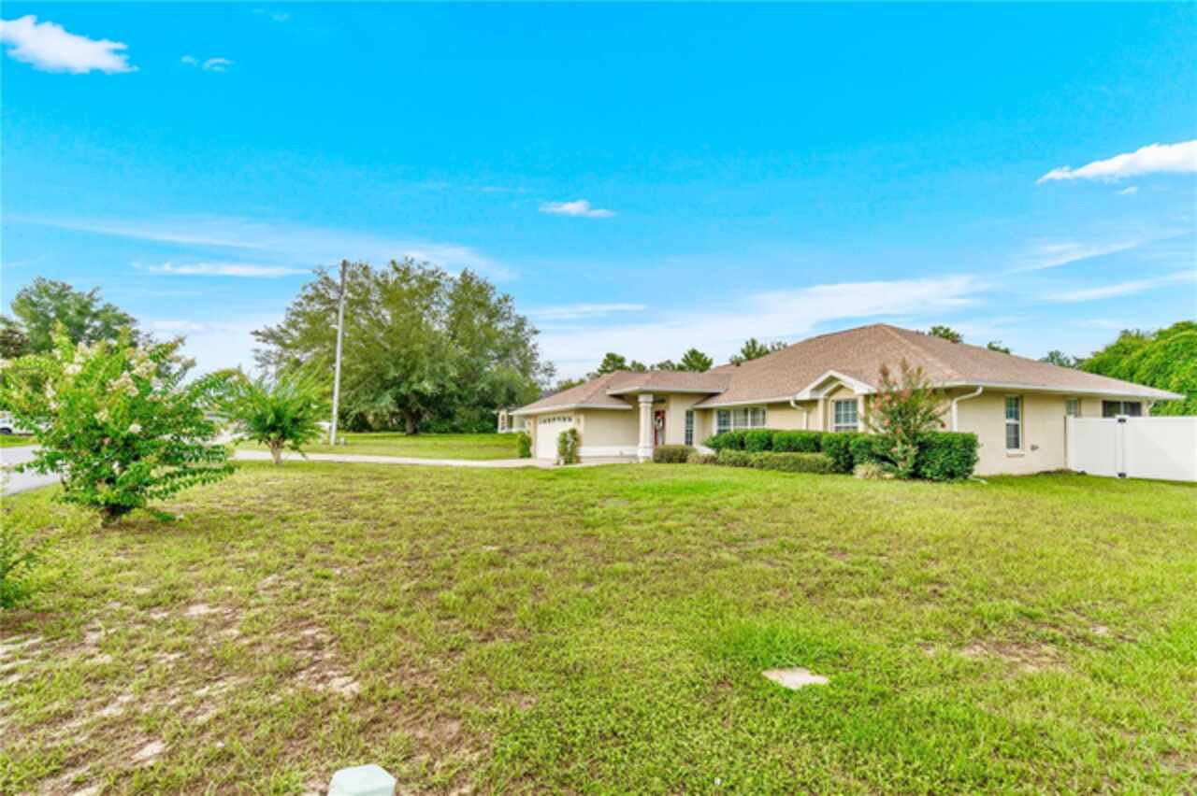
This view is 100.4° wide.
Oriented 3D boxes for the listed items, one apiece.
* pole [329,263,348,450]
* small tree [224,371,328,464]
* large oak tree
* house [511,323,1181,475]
[{"bbox_3d":[-15.805,-2.801,30.337,0.400,11.253,0.400,1,-3,0],"label":"pole"},{"bbox_3d":[-10.083,0.629,15.600,2.900,2.868,2.800,3,-5,-33],"label":"small tree"},{"bbox_3d":[-15.720,-4.452,42.000,22.800,14.735,21.500,2,-4,-21],"label":"large oak tree"},{"bbox_3d":[7.863,0.041,24.093,18.597,5.998,22.489,2,-4,-26],"label":"house"}]

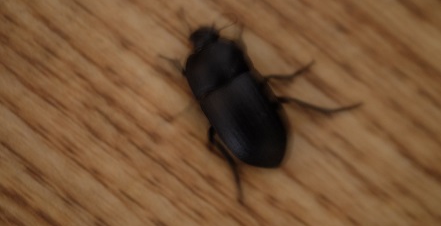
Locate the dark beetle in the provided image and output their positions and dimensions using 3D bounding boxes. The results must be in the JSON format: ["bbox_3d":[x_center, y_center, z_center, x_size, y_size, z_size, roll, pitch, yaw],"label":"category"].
[{"bbox_3d":[0.005,-0.002,0.118,0.017,0.006,0.018,-26,82,-6],"label":"dark beetle"}]

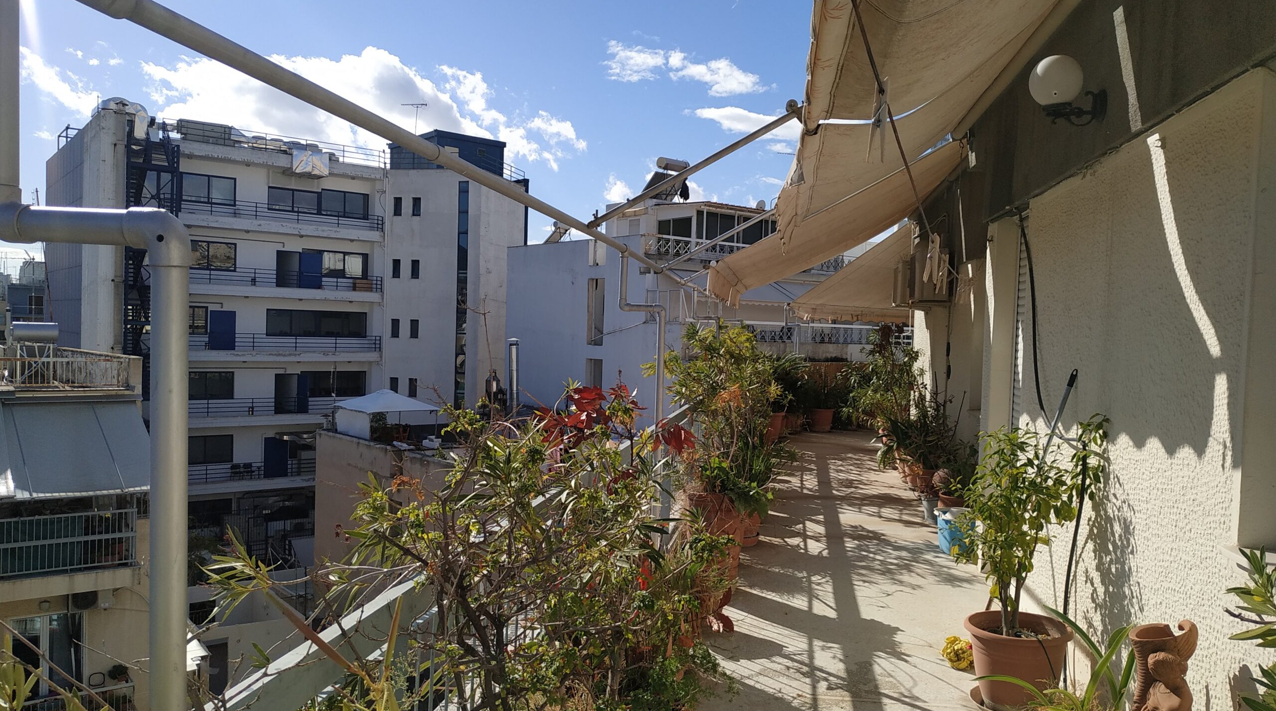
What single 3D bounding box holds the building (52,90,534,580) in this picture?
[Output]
[{"bbox_3d":[-20.803,-0.809,53.486,24.000,23.500,18.000,1,1,-36],"label":"building"}]

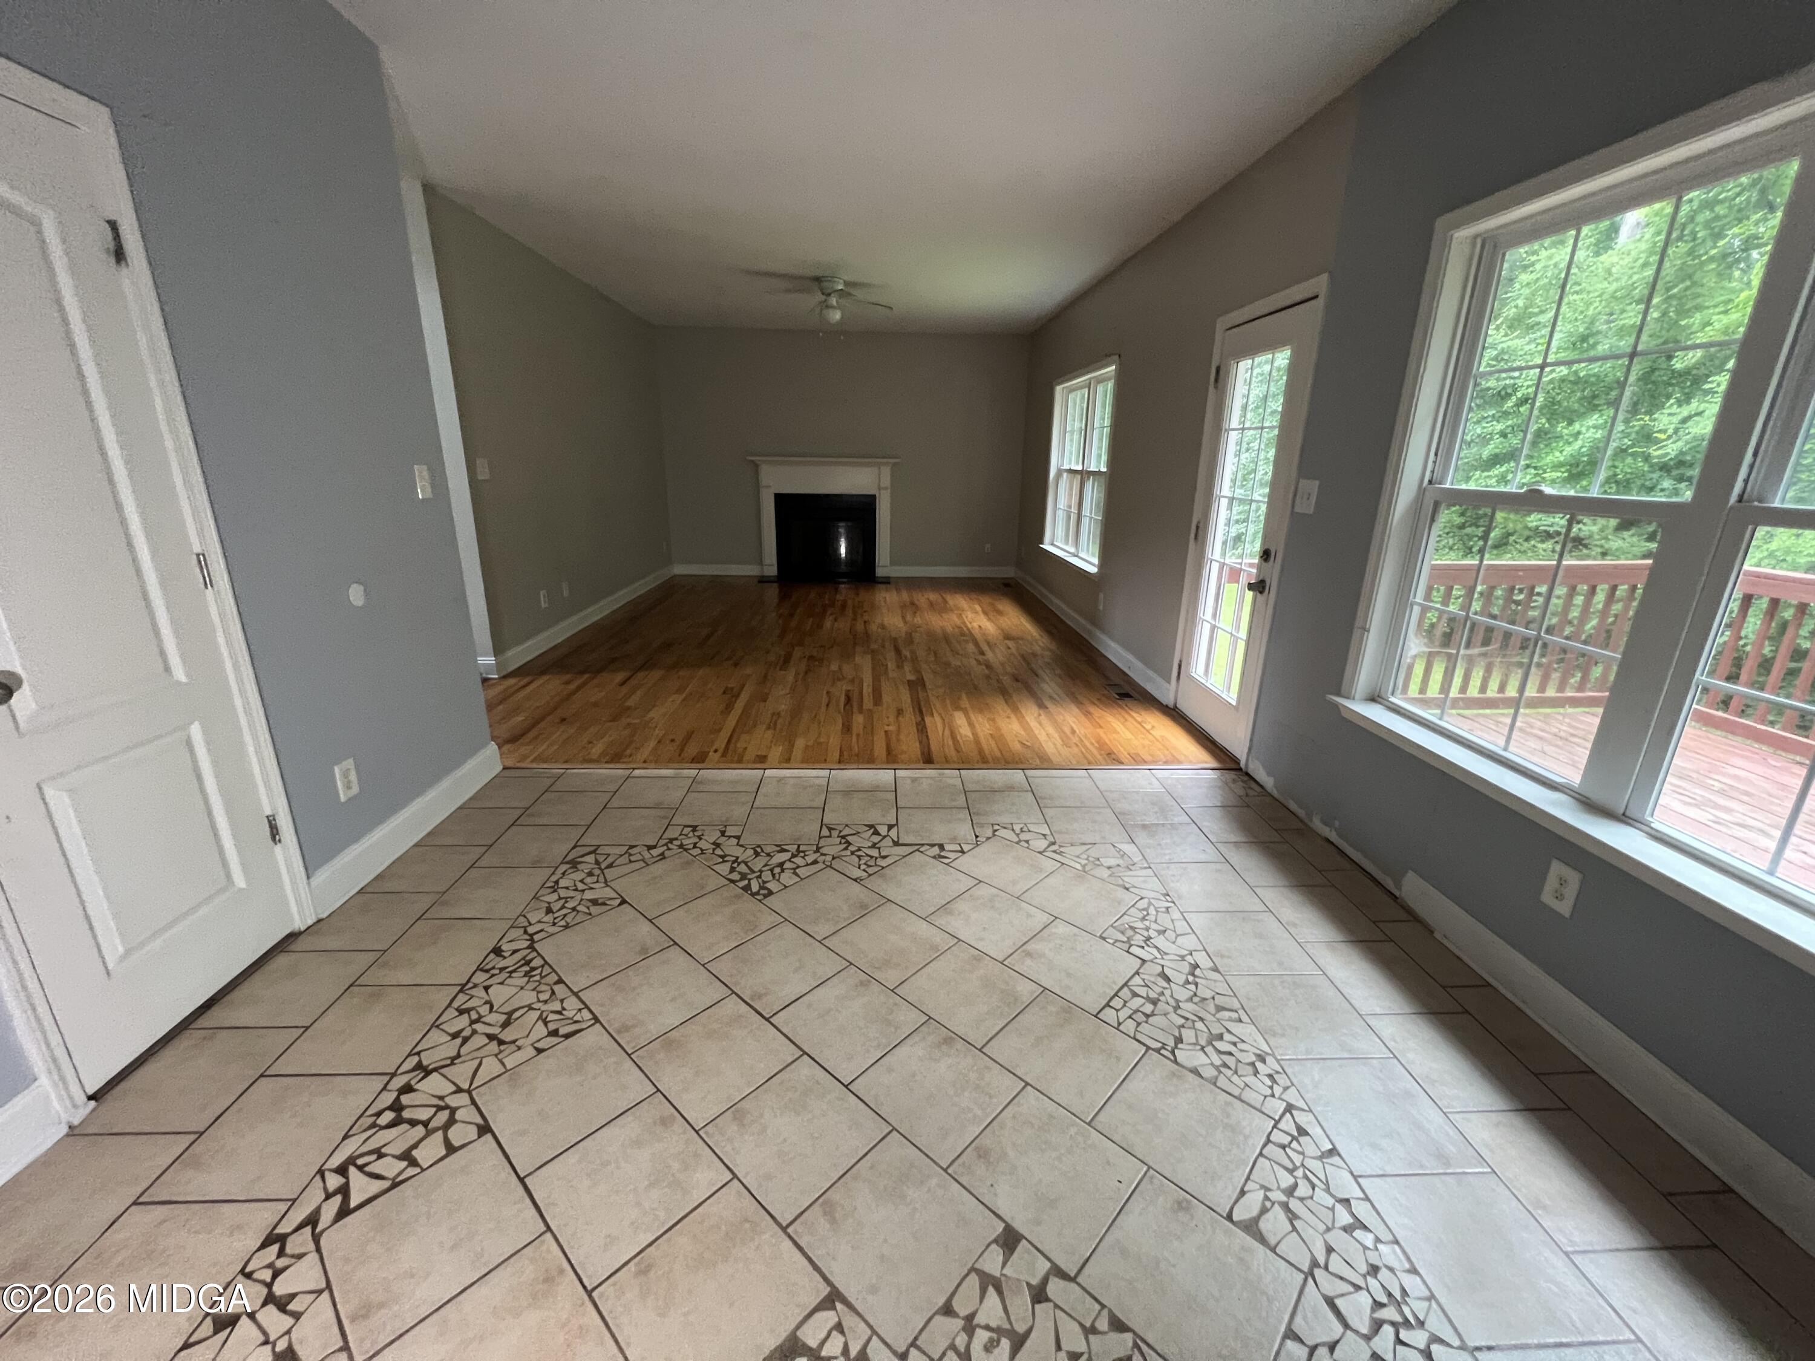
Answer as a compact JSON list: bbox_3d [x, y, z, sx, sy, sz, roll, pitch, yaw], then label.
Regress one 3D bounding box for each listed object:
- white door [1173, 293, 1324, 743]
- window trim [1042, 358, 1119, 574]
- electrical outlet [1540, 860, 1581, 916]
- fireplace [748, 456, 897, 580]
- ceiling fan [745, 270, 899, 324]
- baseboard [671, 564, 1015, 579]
[{"bbox_3d":[1.649,-0.698,3.393,0.050,2.020,0.780,0,18,-3],"label":"white door"},{"bbox_3d":[1.524,-1.911,6.195,0.120,1.620,2.020,0,18,-3],"label":"window trim"},{"bbox_3d":[1.693,0.539,1.769,0.012,0.121,0.076,0,18,-3],"label":"electrical outlet"},{"bbox_3d":[-0.980,-1.935,8.241,1.800,1.400,0.200,0,18,-3],"label":"fireplace"},{"bbox_3d":[-0.596,-3.031,5.393,1.220,0.350,1.220,0,18,-3],"label":"ceiling fan"},{"bbox_3d":[-0.749,-1.364,8.518,4.260,0.128,0.020,0,18,-3],"label":"baseboard"}]

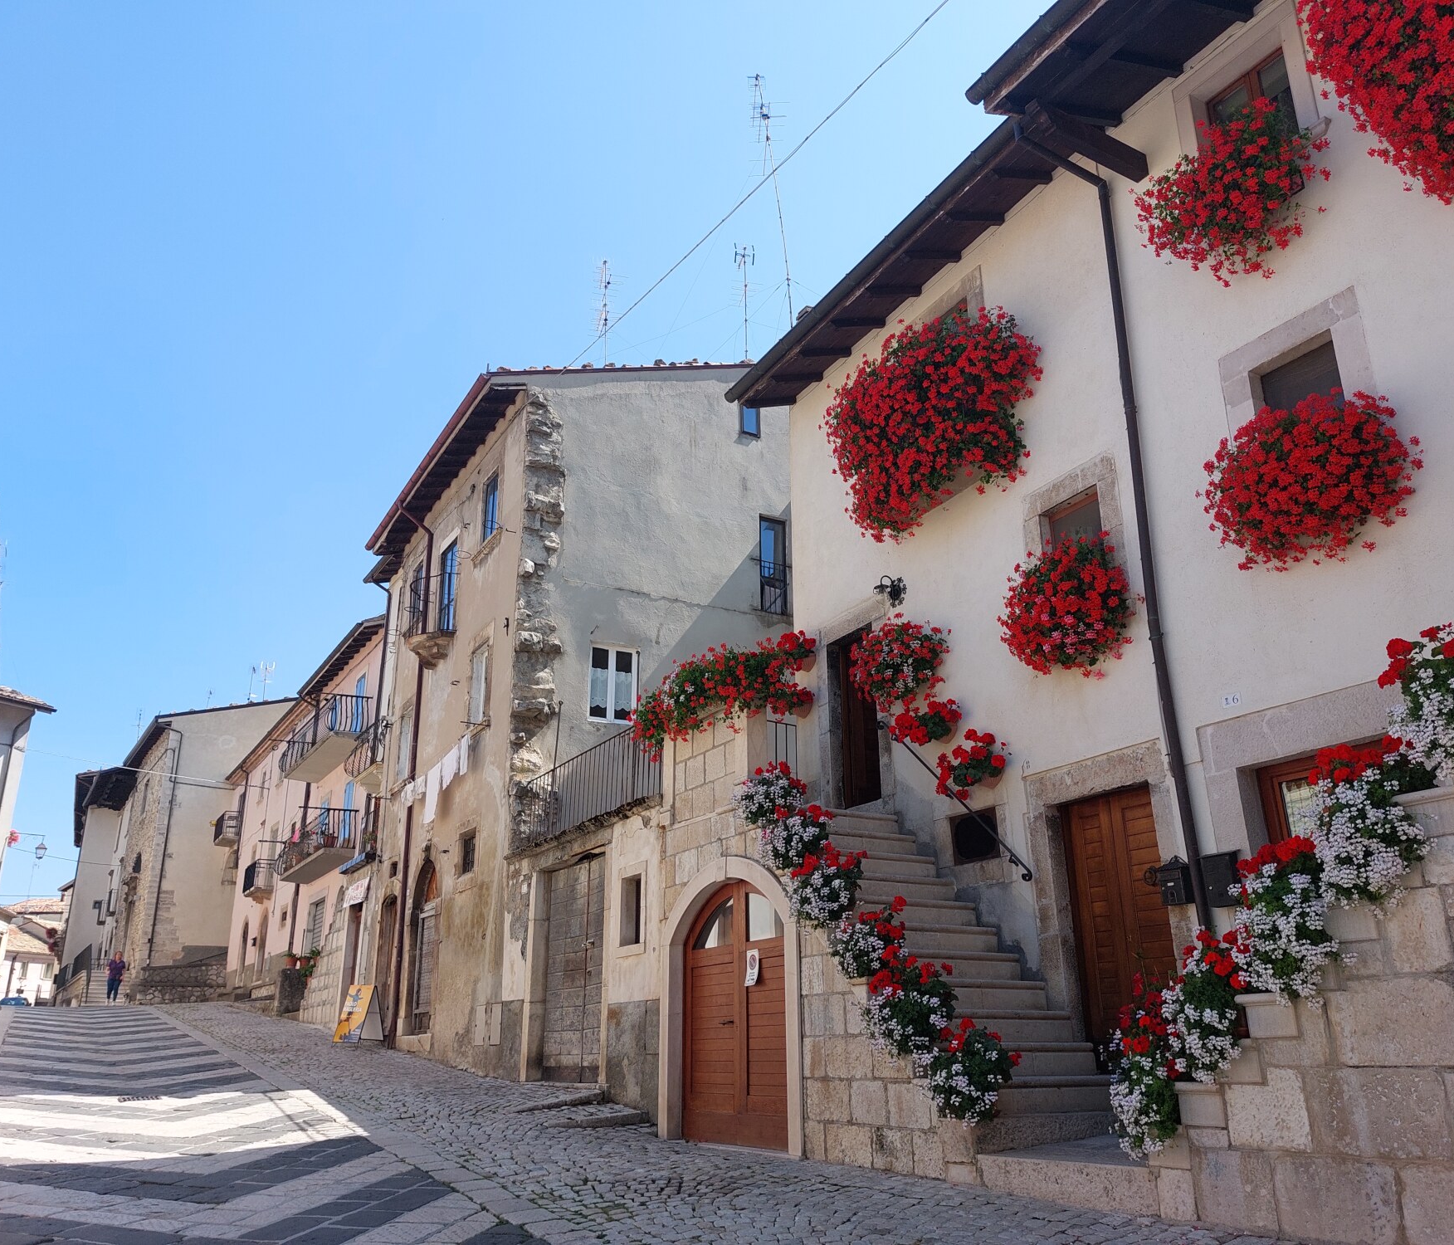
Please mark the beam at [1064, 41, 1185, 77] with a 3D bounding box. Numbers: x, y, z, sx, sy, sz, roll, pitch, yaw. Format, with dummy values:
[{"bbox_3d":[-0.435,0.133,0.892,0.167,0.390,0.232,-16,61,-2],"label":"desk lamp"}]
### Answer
[{"bbox_3d":[2.930,-4.160,8.433,1.292,0.120,0.120,-9,-12,-35],"label":"beam"}]

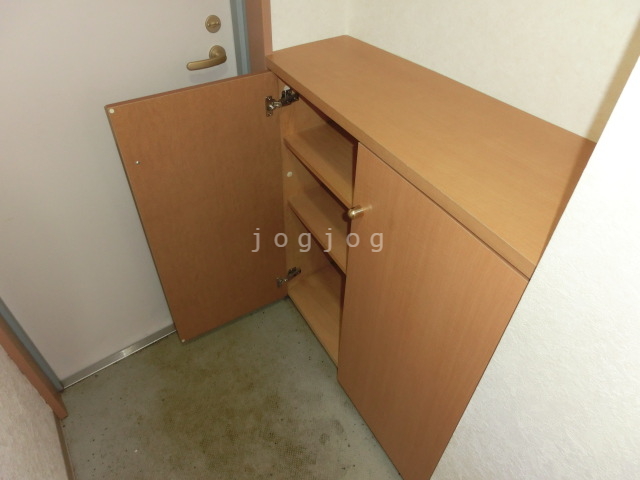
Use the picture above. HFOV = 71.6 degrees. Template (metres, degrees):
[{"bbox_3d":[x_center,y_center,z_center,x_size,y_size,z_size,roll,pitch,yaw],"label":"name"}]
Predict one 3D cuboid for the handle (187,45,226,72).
[{"bbox_3d":[-0.304,-0.487,1.201,0.131,0.050,0.058,-27,49,-28],"label":"handle"}]

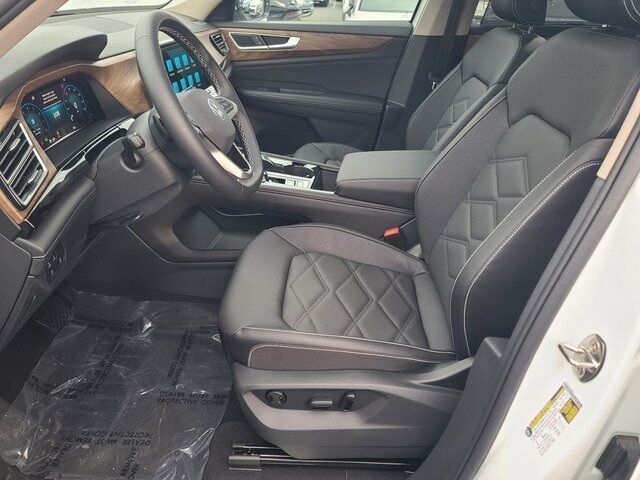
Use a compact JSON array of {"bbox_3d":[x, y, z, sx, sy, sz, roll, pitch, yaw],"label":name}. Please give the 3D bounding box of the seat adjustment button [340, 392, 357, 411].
[{"bbox_3d":[0.054,0.306,0.875,0.026,0.036,0.015,2,27,3],"label":"seat adjustment button"}]

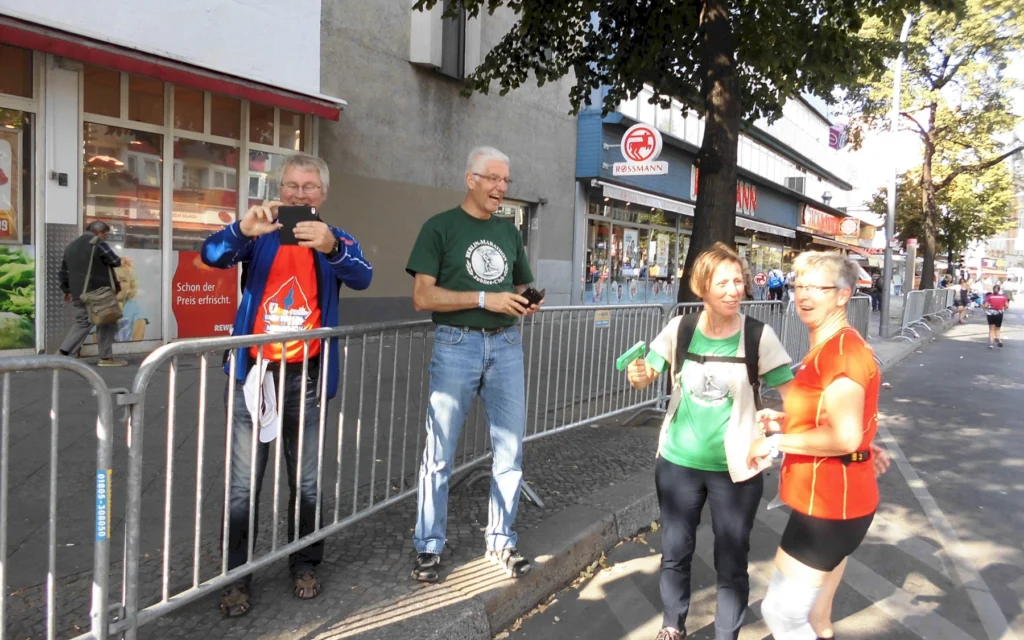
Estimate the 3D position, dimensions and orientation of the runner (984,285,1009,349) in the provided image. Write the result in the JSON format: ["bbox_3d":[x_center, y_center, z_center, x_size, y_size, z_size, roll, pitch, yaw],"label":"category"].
[{"bbox_3d":[12.185,-0.095,19.256,0.580,1.573,0.580,4,4,37],"label":"runner"}]

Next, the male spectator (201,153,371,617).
[{"bbox_3d":[-0.841,0.235,2.889,0.660,1.727,0.540,1,3,-13],"label":"male spectator"}]

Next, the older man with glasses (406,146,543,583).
[{"bbox_3d":[-0.157,0.181,3.214,0.560,1.806,0.480,0,4,-25],"label":"older man with glasses"}]

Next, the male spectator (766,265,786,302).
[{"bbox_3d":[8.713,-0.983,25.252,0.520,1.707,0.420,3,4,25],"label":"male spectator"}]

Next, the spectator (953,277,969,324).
[{"bbox_3d":[16.491,-0.685,28.153,0.580,1.667,0.500,3,3,20],"label":"spectator"}]

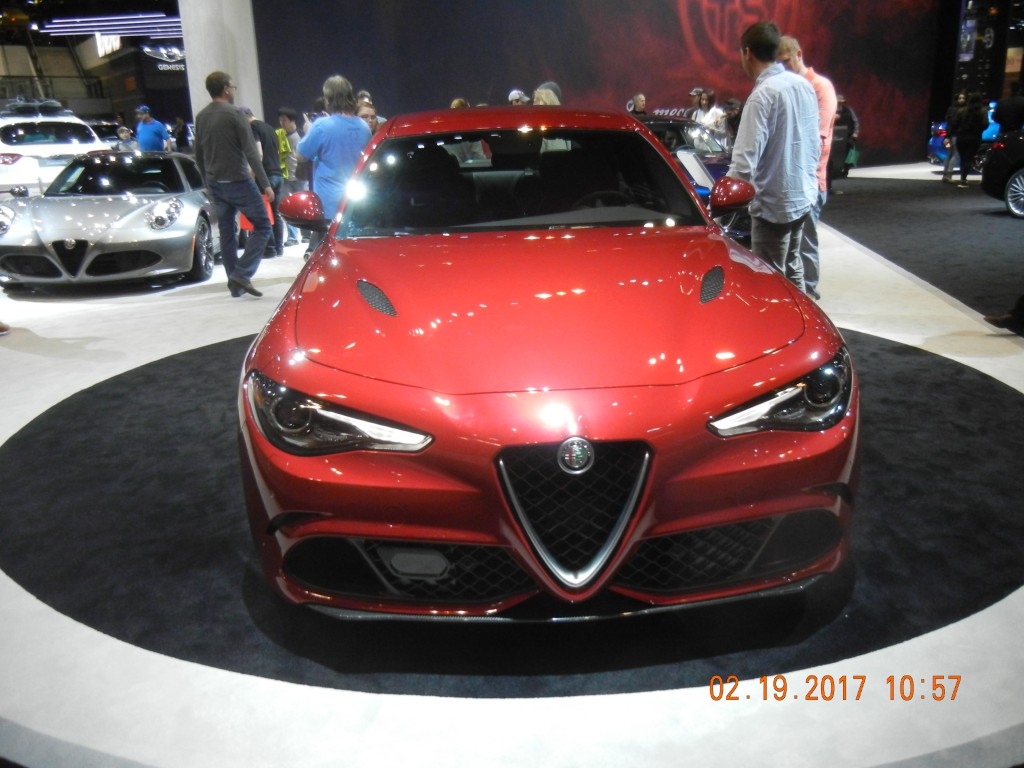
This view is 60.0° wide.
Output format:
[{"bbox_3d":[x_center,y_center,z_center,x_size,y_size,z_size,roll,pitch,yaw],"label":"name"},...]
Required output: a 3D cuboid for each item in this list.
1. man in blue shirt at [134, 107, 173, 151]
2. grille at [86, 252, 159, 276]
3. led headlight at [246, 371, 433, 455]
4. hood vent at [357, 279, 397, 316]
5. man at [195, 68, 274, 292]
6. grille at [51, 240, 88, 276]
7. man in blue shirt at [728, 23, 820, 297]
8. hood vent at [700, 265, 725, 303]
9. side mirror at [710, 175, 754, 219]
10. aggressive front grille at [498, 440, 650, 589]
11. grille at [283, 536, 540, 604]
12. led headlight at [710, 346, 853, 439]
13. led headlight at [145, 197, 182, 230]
[{"bbox_3d":[-5.716,-3.503,14.151,0.570,1.760,0.380,3,17,14],"label":"man in blue shirt"},{"bbox_3d":[-3.313,-1.032,7.588,0.570,0.165,0.160,-6,17,-16],"label":"grille"},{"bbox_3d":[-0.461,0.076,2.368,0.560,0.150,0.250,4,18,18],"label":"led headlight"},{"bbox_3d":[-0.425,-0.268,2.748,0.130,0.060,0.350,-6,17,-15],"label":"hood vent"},{"bbox_3d":[-2.244,-1.595,7.209,0.540,1.780,0.460,7,18,26],"label":"man"},{"bbox_3d":[-3.689,-1.042,7.436,0.300,0.300,0.110,-3,12,-4],"label":"grille"},{"bbox_3d":[1.540,-1.138,5.212,0.520,1.840,0.370,-10,19,-27],"label":"man in blue shirt"},{"bbox_3d":[0.613,-0.302,2.696,0.165,0.060,0.340,-2,17,-2],"label":"hood vent"},{"bbox_3d":[0.939,-0.797,3.773,0.220,0.170,0.160,-2,17,-2],"label":"side mirror"},{"bbox_3d":[0.155,0.320,2.193,0.365,0.370,0.090,-3,11,-3],"label":"aggressive front grille"},{"bbox_3d":[-0.264,0.466,2.294,0.645,0.155,0.140,1,17,8],"label":"grille"},{"bbox_3d":[0.717,0.029,2.345,0.540,0.165,0.500,-2,17,-2],"label":"led headlight"},{"bbox_3d":[-3.082,-1.511,7.869,0.270,0.200,0.340,-9,18,-23],"label":"led headlight"}]

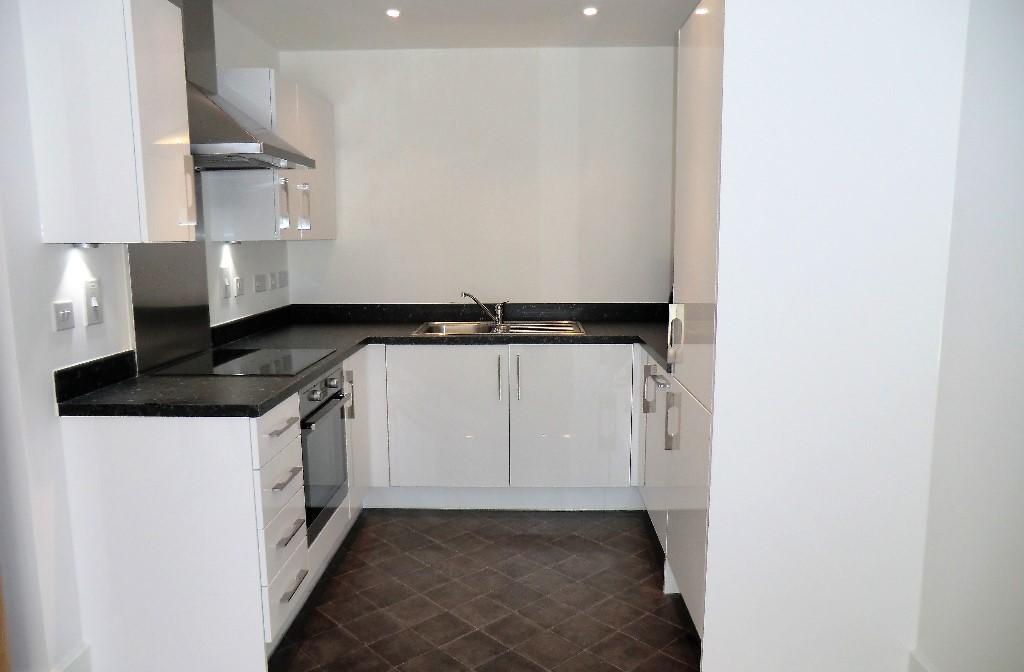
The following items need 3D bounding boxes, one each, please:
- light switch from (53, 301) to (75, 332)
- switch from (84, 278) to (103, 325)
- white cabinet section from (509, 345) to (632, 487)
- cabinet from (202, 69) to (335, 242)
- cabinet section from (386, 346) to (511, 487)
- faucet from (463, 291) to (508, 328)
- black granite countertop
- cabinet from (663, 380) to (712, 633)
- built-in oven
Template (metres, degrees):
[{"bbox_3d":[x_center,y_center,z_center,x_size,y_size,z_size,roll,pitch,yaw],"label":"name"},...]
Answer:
[{"bbox_3d":[-1.353,-0.060,2.145,0.014,0.085,0.084,0,8,2],"label":"light switch"},{"bbox_3d":[-1.346,-0.109,2.285,0.018,0.146,0.084,0,8,2],"label":"switch"},{"bbox_3d":[0.294,0.355,3.752,0.601,0.718,0.560,0,8,1],"label":"white cabinet section"},{"bbox_3d":[-1.161,-0.844,3.520,0.313,0.730,0.910,0,8,2],"label":"cabinet"},{"bbox_3d":[-0.306,0.357,3.762,0.600,0.718,0.560,0,8,1],"label":"cabinet section"},{"bbox_3d":[-0.145,-0.145,3.884,0.260,0.195,0.090,-3,8,-16],"label":"faucet"},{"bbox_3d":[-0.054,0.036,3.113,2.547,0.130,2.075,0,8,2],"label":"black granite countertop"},{"bbox_3d":[0.893,0.553,2.457,0.580,0.734,0.609,0,8,2],"label":"cabinet"},{"bbox_3d":[-0.989,0.449,2.836,0.560,0.592,0.580,0,8,2],"label":"built-in oven"}]

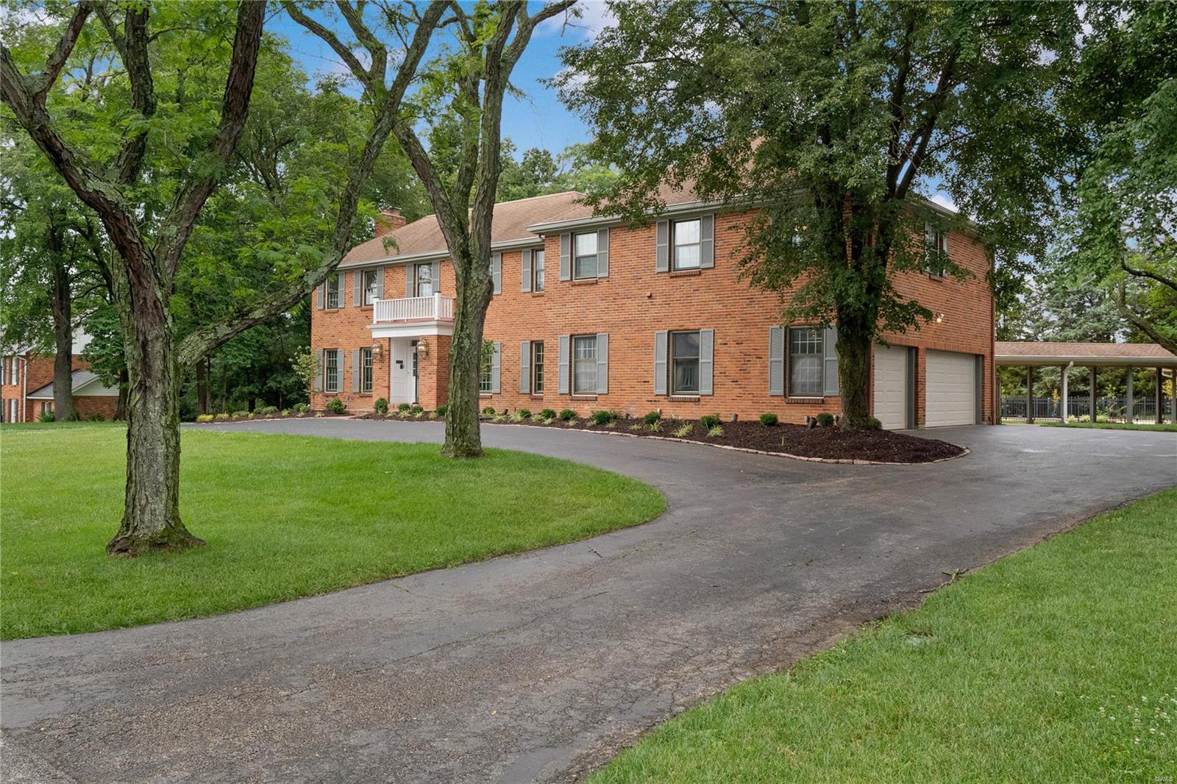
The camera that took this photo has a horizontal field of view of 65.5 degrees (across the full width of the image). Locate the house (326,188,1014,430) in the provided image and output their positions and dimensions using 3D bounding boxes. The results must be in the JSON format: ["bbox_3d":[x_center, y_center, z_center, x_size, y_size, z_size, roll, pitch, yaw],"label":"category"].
[{"bbox_3d":[0.349,-3.328,30.891,22.950,8.450,10.750,0,0,38],"label":"house"}]

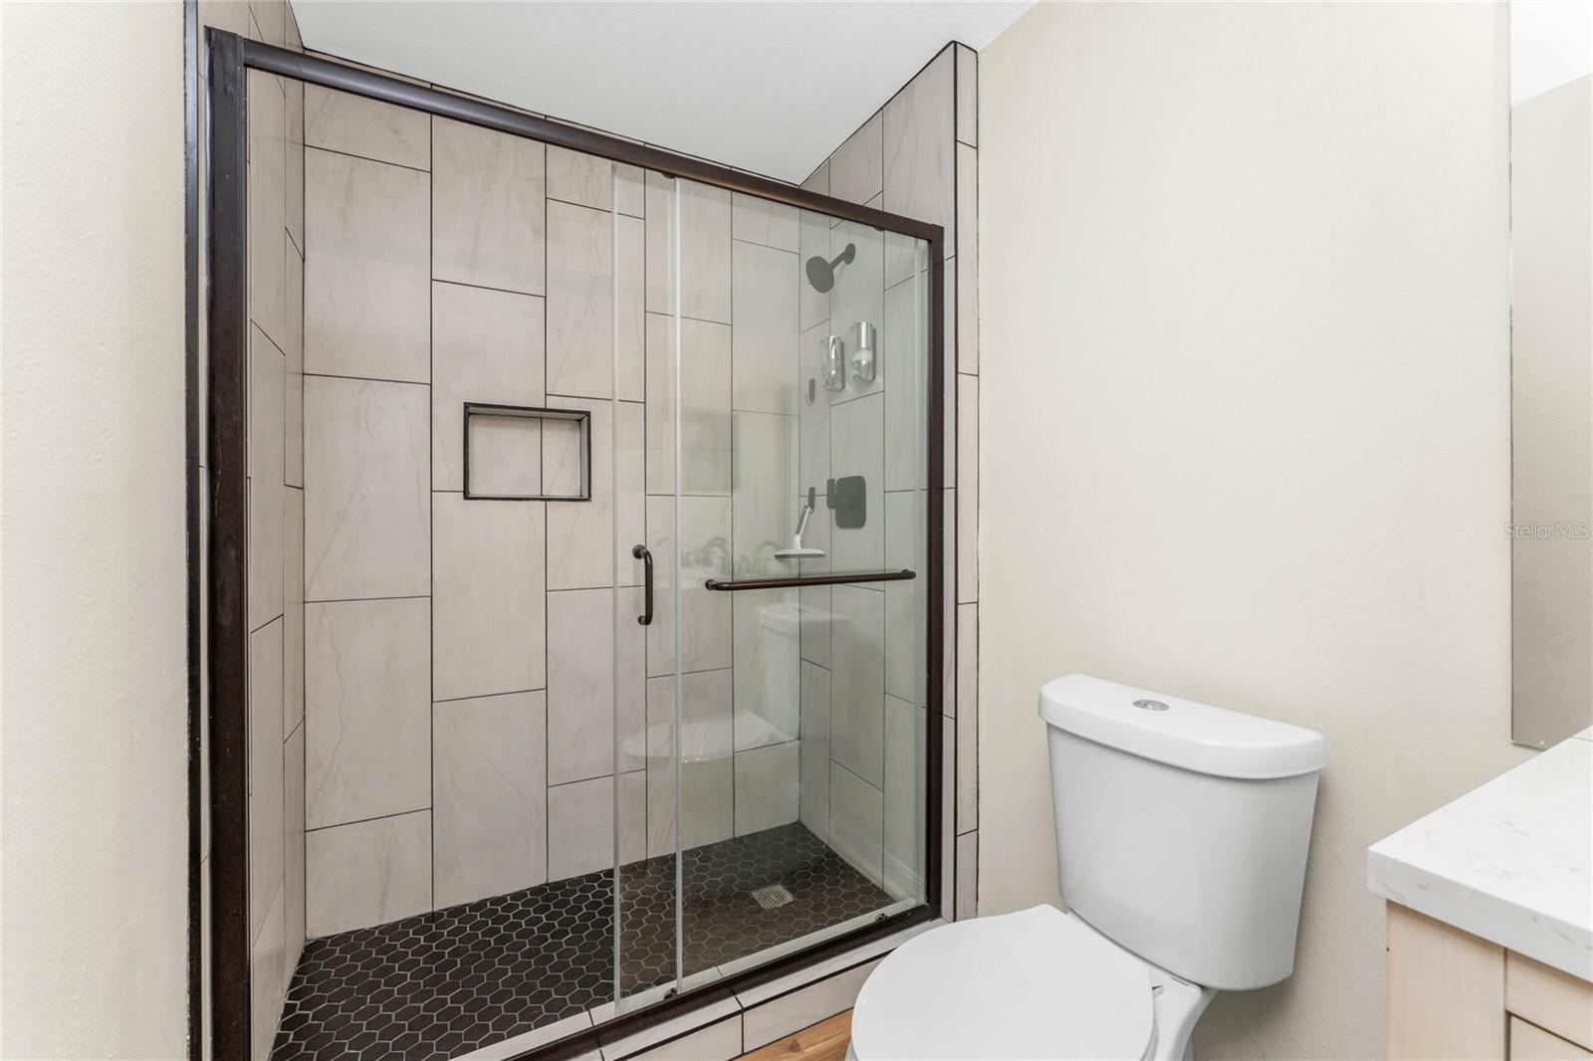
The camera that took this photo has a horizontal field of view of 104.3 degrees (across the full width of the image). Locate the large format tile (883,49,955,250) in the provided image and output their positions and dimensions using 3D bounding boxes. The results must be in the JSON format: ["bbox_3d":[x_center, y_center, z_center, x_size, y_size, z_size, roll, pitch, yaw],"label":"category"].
[{"bbox_3d":[0.346,-1.000,1.754,0.012,0.557,0.304,0,0,-29],"label":"large format tile"}]

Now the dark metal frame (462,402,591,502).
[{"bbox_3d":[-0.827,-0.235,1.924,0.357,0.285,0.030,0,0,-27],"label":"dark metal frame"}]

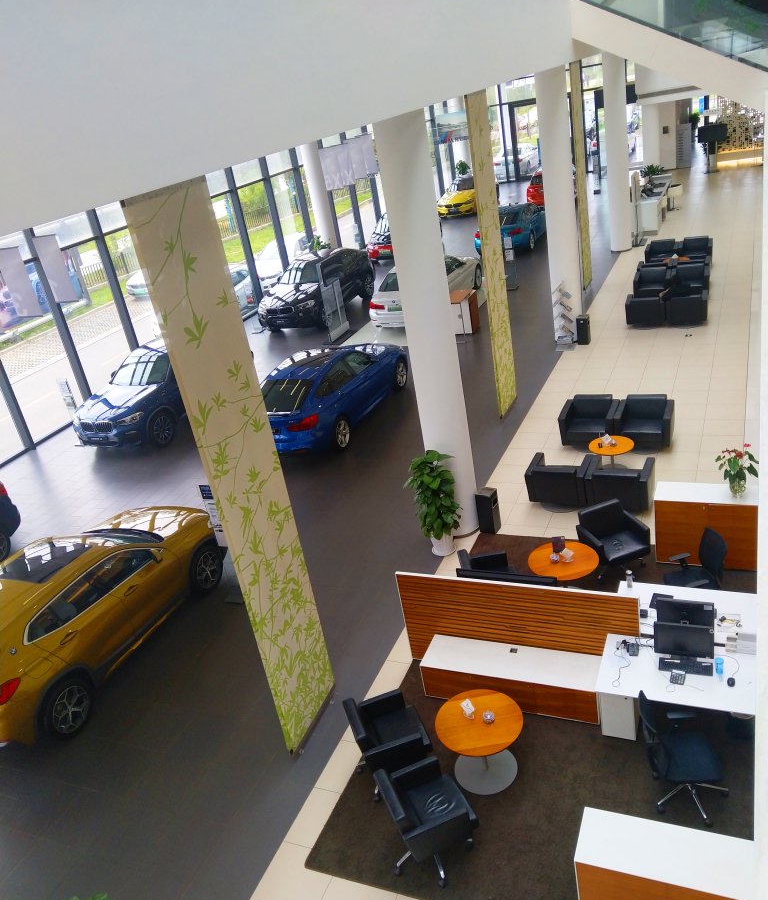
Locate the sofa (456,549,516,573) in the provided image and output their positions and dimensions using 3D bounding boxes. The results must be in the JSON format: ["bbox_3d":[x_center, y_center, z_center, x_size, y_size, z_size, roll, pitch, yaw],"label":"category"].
[{"bbox_3d":[1.344,1.638,9.101,0.661,0.755,0.616,-10,25,2],"label":"sofa"}]

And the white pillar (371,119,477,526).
[{"bbox_3d":[0.662,-1.423,10.076,0.645,5.720,0.645,2,26,26],"label":"white pillar"}]

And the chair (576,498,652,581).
[{"bbox_3d":[2.924,1.167,9.436,0.650,0.800,0.670,-18,26,-16],"label":"chair"}]

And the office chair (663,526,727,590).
[{"bbox_3d":[3.494,1.484,8.334,0.650,0.980,0.616,-13,25,-4],"label":"office chair"}]

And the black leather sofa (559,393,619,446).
[{"bbox_3d":[3.505,-0.474,12.507,0.834,0.730,0.730,2,28,25],"label":"black leather sofa"}]

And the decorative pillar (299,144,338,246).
[{"bbox_3d":[-2.275,-9.101,27.004,0.660,5.700,0.660,2,26,26],"label":"decorative pillar"}]

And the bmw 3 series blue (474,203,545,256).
[{"bbox_3d":[4.819,-8.278,27.115,1.825,1.390,4.640,2,28,26],"label":"bmw 3 series blue"}]

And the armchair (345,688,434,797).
[{"bbox_3d":[0.049,2.828,7.260,0.670,0.800,0.650,-16,26,-12],"label":"armchair"}]

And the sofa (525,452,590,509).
[{"bbox_3d":[2.661,0.412,11.070,0.826,0.735,0.762,2,28,26],"label":"sofa"}]

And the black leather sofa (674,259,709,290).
[{"bbox_3d":[7.609,-4.181,18.284,0.870,0.750,0.790,2,28,26],"label":"black leather sofa"}]

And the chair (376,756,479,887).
[{"bbox_3d":[0.382,3.169,6.469,0.670,0.800,0.650,-17,26,-13],"label":"chair"}]

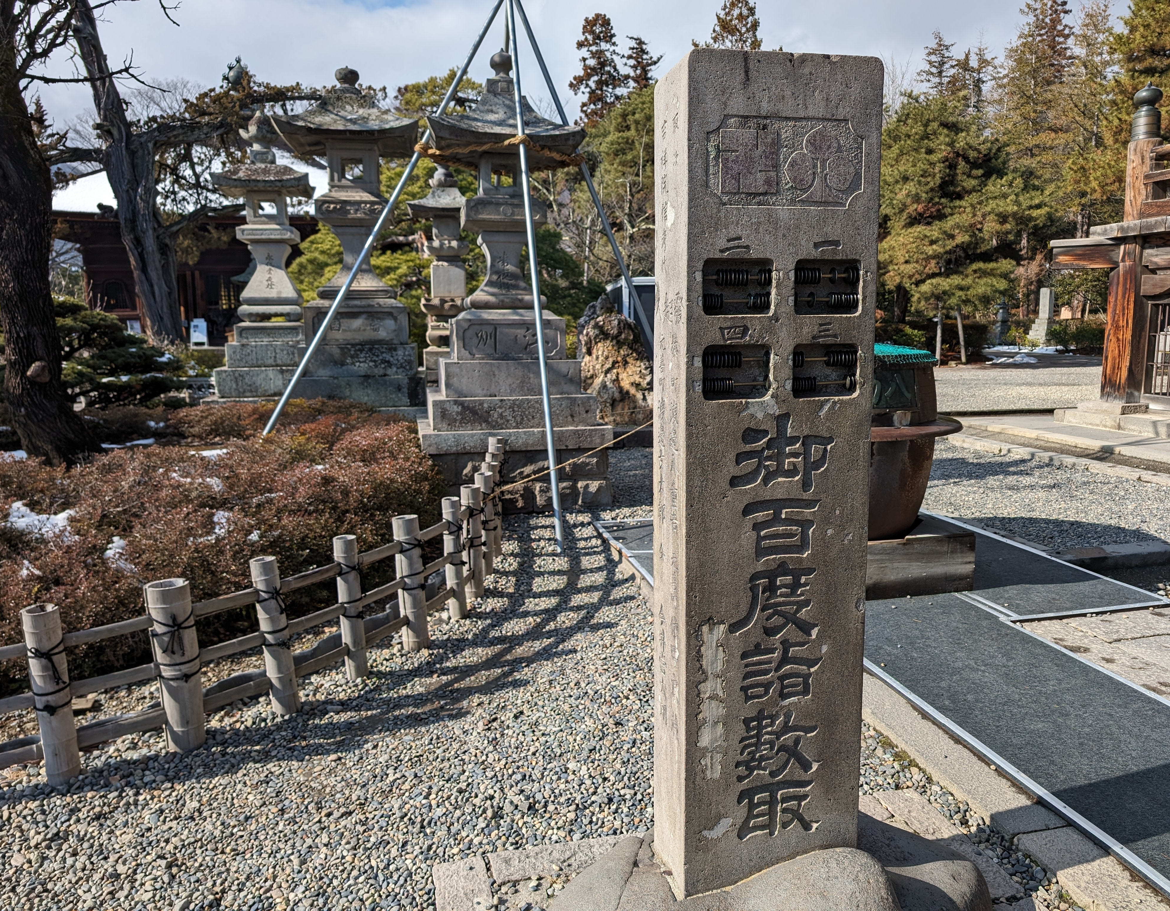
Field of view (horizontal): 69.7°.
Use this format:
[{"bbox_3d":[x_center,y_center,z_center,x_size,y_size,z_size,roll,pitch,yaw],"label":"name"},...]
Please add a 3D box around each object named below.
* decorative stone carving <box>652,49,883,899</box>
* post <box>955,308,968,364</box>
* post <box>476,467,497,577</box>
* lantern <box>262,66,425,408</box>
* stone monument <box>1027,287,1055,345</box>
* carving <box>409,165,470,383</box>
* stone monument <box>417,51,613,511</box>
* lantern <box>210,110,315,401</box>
[{"bbox_3d":[0.438,0.087,2.129,0.465,2.008,0.264,-2,8,-11],"label":"decorative stone carving"},{"bbox_3d":[10.307,-3.287,23.000,0.120,1.600,0.120,-7,9,25],"label":"post"},{"bbox_3d":[-0.579,0.406,4.940,0.103,0.605,0.103,-1,9,6],"label":"post"},{"bbox_3d":[-2.212,-2.074,8.094,1.280,3.166,1.280,-2,9,-13],"label":"lantern"},{"bbox_3d":[18.591,-5.605,34.000,0.900,2.400,1.000,-5,9,-25],"label":"stone monument"},{"bbox_3d":[-1.666,-2.100,9.868,0.740,2.549,0.740,-2,9,-13],"label":"carving"},{"bbox_3d":[-0.692,-1.492,7.157,1.500,3.710,1.500,-2,9,-13],"label":"stone monument"},{"bbox_3d":[-3.367,-2.118,8.967,1.100,2.972,1.100,-2,9,-13],"label":"lantern"}]

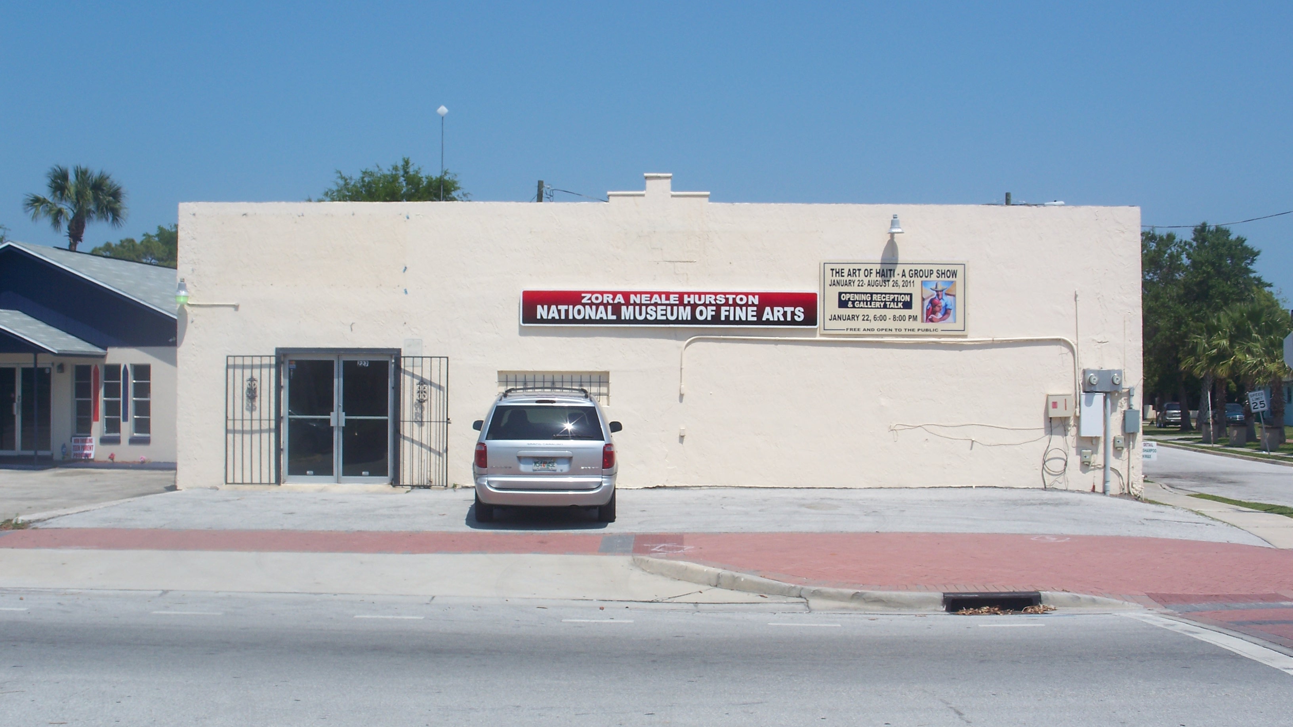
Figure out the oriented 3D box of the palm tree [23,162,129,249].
[{"bbox_3d":[-19.220,-2.100,54.000,3.500,9.200,3.500,0,-1,0],"label":"palm tree"}]

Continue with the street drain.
[{"bbox_3d":[3.190,2.210,14.800,0.910,0.200,0.200,0,-1,-3],"label":"street drain"}]

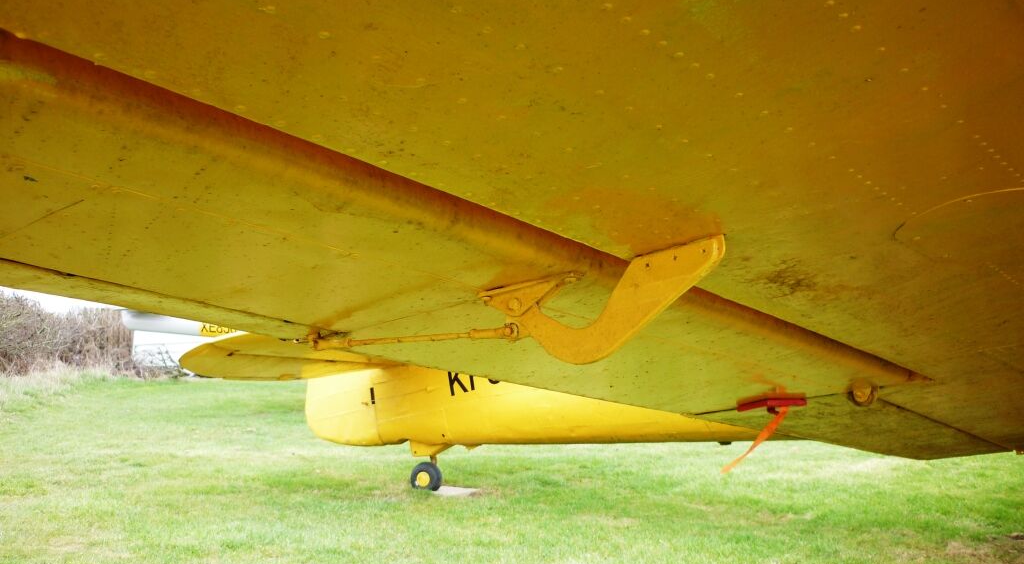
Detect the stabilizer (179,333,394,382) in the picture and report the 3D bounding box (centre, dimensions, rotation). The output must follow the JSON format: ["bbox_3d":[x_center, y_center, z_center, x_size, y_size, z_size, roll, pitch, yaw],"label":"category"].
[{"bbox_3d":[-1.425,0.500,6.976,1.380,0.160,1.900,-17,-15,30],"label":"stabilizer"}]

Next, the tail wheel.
[{"bbox_3d":[-0.653,1.510,7.540,0.260,0.260,0.100,-1,-6,32],"label":"tail wheel"}]

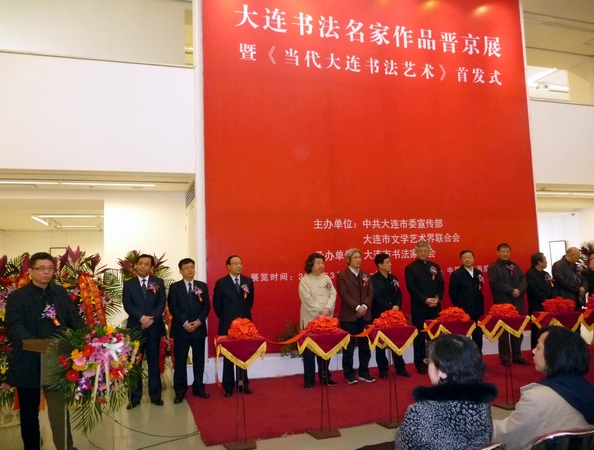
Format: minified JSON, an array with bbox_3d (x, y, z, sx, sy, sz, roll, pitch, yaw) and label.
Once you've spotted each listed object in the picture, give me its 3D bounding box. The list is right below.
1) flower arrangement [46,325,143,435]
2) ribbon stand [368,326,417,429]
[{"bbox_3d":[-1.496,1.130,3.620,0.620,0.750,0.380,2,-7,-38],"label":"flower arrangement"},{"bbox_3d":[0.910,1.438,4.616,0.390,0.920,0.390,0,-6,-18],"label":"ribbon stand"}]

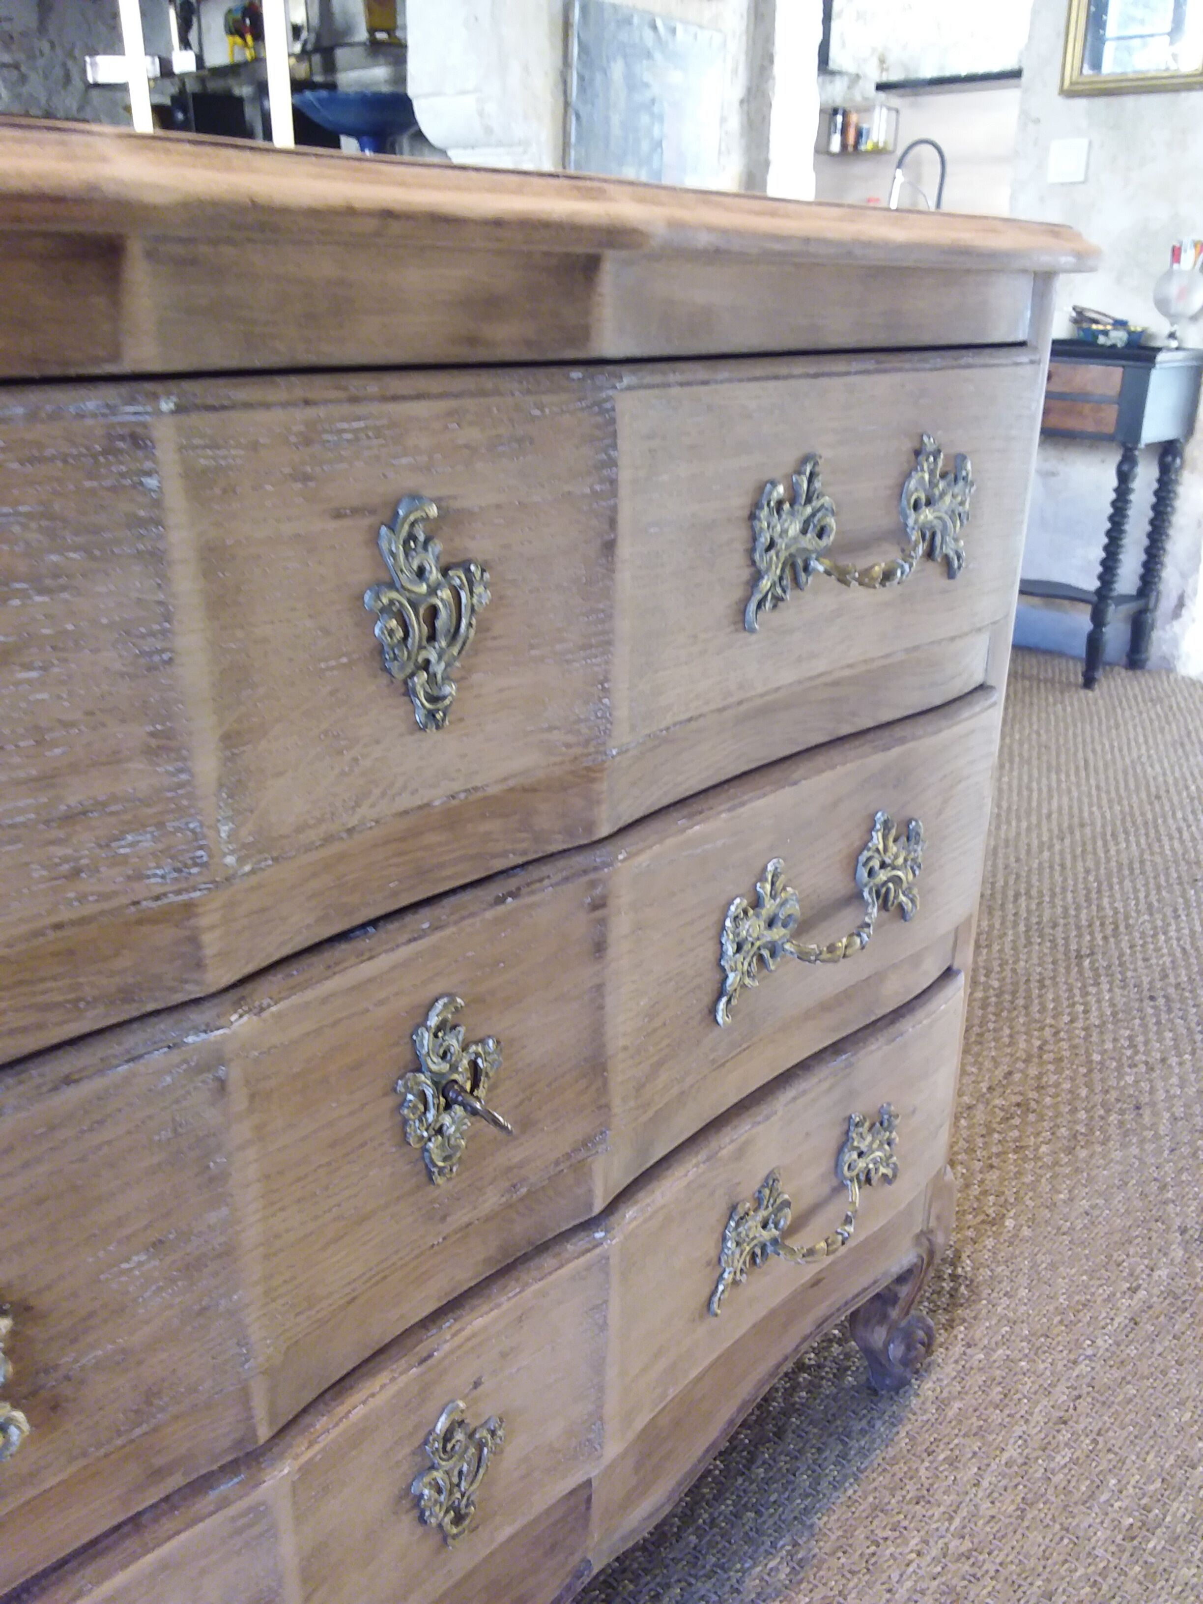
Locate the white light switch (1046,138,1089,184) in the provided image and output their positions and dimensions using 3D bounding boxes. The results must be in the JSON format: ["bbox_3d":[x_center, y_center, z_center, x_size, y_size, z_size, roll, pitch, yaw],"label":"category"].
[{"bbox_3d":[1.015,-1.395,2.720,0.083,0.083,0.012,17,27,38],"label":"white light switch"}]

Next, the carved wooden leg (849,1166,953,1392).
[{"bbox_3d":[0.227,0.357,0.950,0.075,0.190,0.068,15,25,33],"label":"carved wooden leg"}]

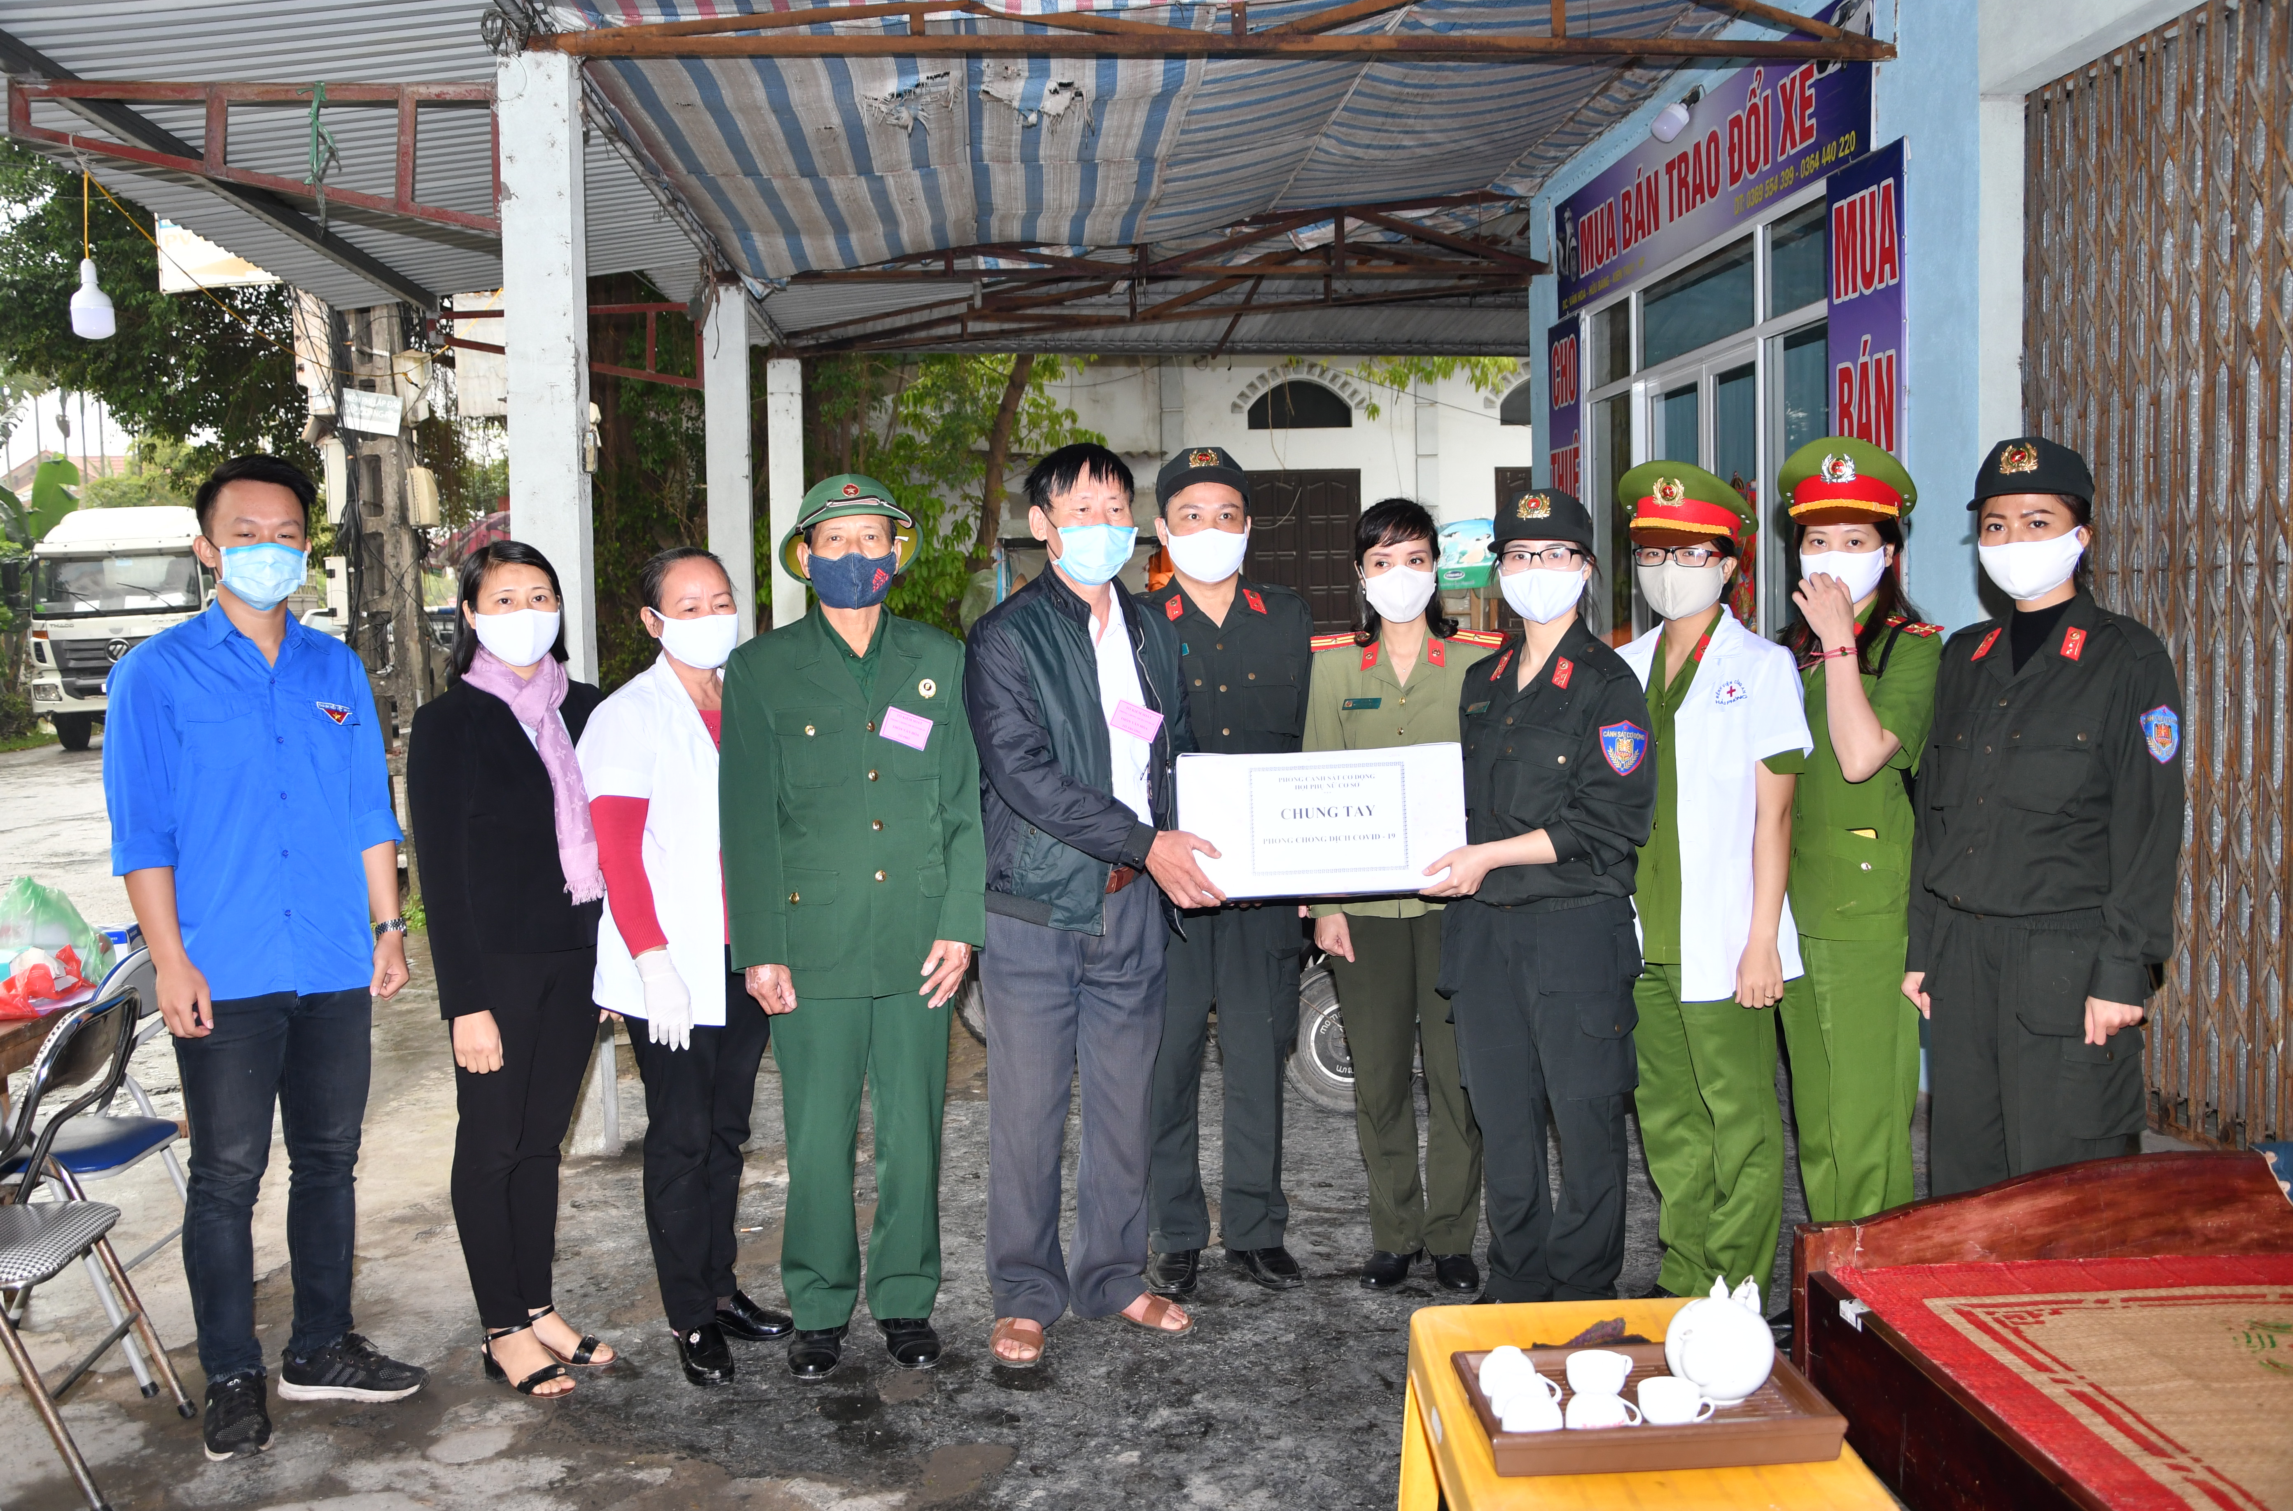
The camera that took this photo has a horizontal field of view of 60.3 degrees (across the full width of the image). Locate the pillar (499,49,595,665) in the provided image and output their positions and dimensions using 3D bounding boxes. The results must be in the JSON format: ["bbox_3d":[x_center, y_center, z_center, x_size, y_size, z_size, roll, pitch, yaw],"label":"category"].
[{"bbox_3d":[-1.583,-0.382,5.316,0.190,2.924,0.190,-1,4,-4],"label":"pillar"}]

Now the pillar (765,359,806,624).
[{"bbox_3d":[-2.076,-0.780,11.400,0.190,2.980,0.190,-1,3,-4],"label":"pillar"}]

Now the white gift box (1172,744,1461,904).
[{"bbox_3d":[0.322,0.121,3.785,0.525,0.265,0.330,-2,0,0],"label":"white gift box"}]

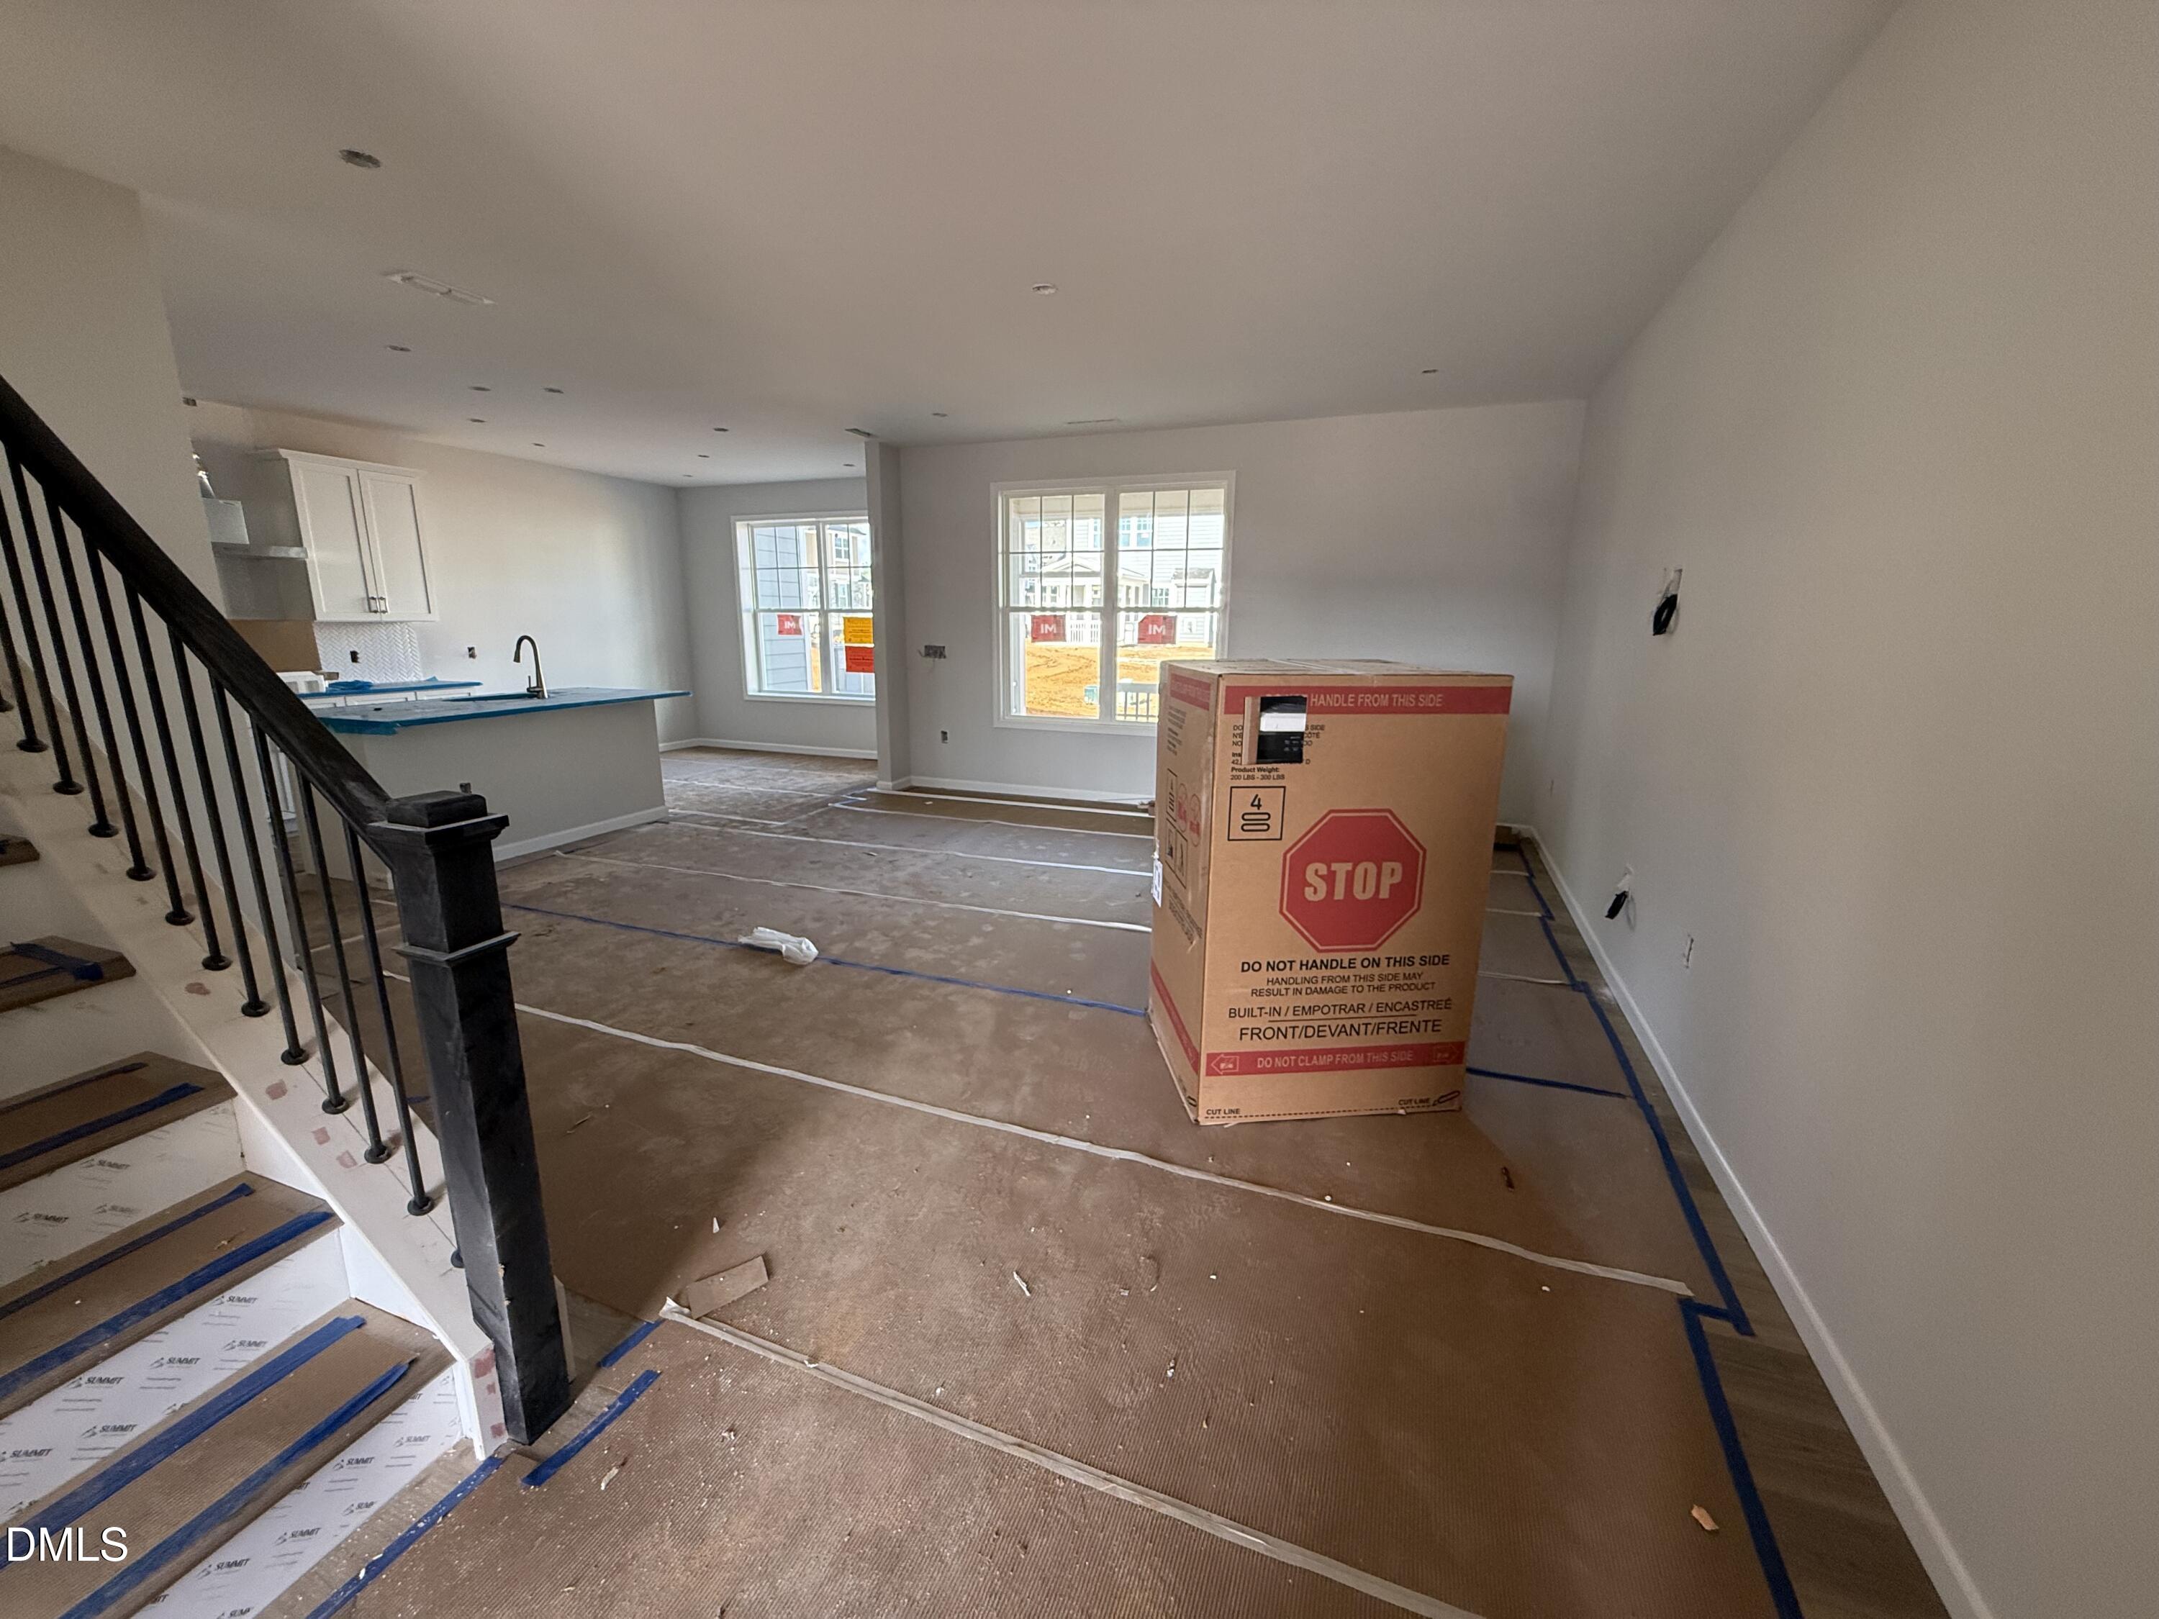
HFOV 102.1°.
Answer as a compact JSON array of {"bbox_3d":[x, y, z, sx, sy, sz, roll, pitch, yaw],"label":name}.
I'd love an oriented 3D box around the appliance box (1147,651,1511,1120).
[{"bbox_3d":[0.724,0.206,2.801,0.825,1.303,0.700,-1,12,-6],"label":"appliance box"}]

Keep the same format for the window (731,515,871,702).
[{"bbox_3d":[-2.724,-2.042,8.971,1.840,1.870,0.140,5,13,20],"label":"window"}]

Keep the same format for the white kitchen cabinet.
[{"bbox_3d":[-5.273,-1.931,6.335,0.370,1.100,0.880,5,13,20],"label":"white kitchen cabinet"}]

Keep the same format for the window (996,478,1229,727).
[{"bbox_3d":[0.218,-1.541,6.752,1.860,1.890,0.140,5,13,20],"label":"window"}]

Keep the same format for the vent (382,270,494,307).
[{"bbox_3d":[-2.687,-2.190,3.680,0.180,0.020,0.360,5,13,20],"label":"vent"}]

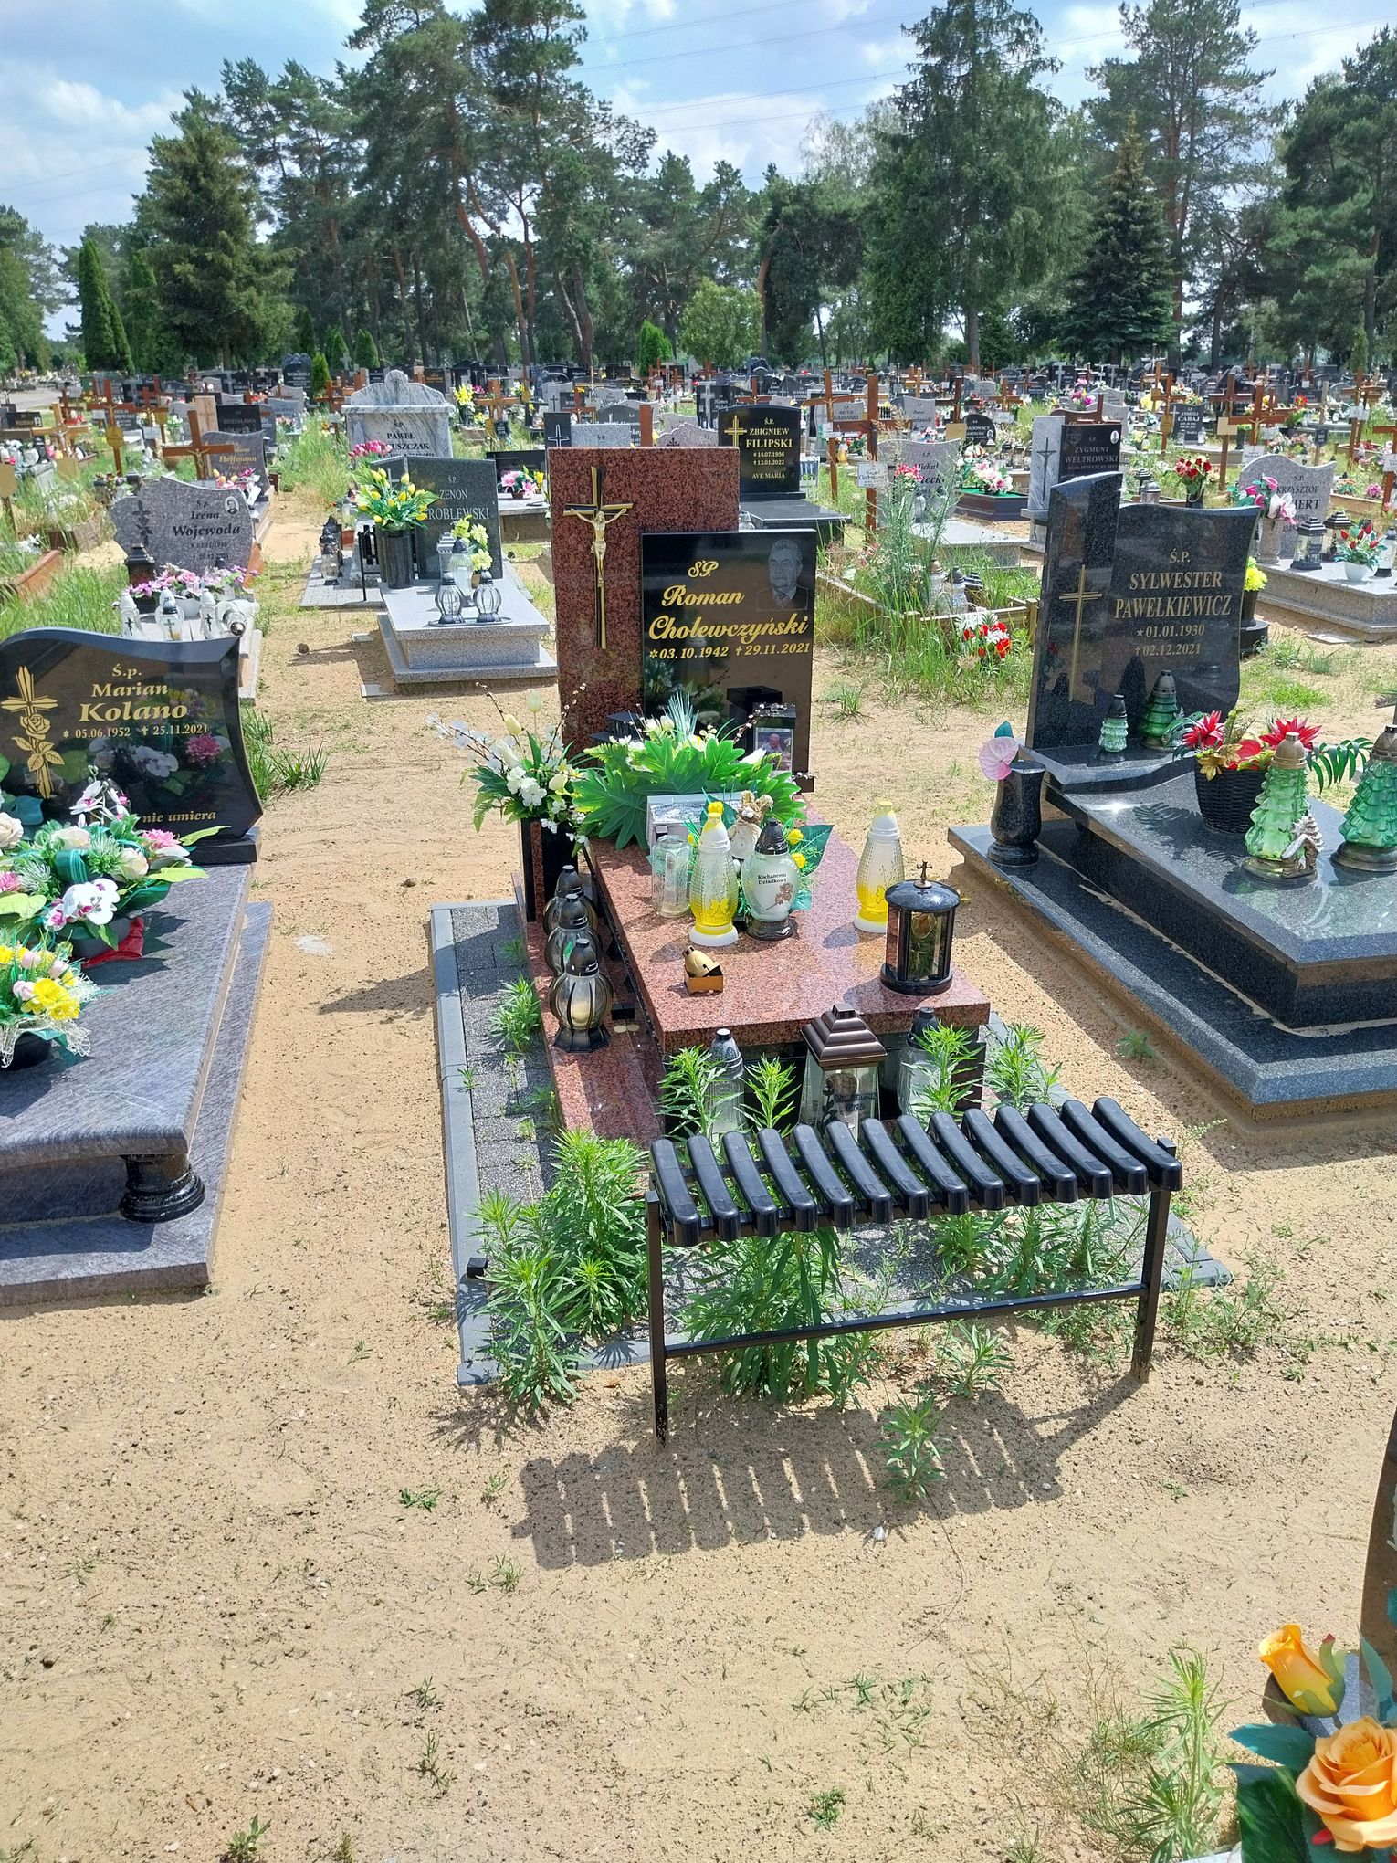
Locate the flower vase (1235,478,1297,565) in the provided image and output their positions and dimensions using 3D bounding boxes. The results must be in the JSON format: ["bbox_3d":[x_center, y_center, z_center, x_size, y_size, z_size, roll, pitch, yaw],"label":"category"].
[{"bbox_3d":[3.848,-2.799,9.510,0.370,0.565,0.340,8,24,20],"label":"flower vase"}]

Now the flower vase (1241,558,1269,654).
[{"bbox_3d":[3.096,-1.824,7.796,0.230,0.510,0.230,6,24,14],"label":"flower vase"}]

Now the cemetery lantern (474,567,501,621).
[{"bbox_3d":[-1.096,-1.750,7.286,0.150,0.261,0.150,-4,23,-9],"label":"cemetery lantern"}]

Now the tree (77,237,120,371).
[{"bbox_3d":[-17.647,-17.750,40.963,1.248,4.677,1.248,-9,24,-20],"label":"tree"}]

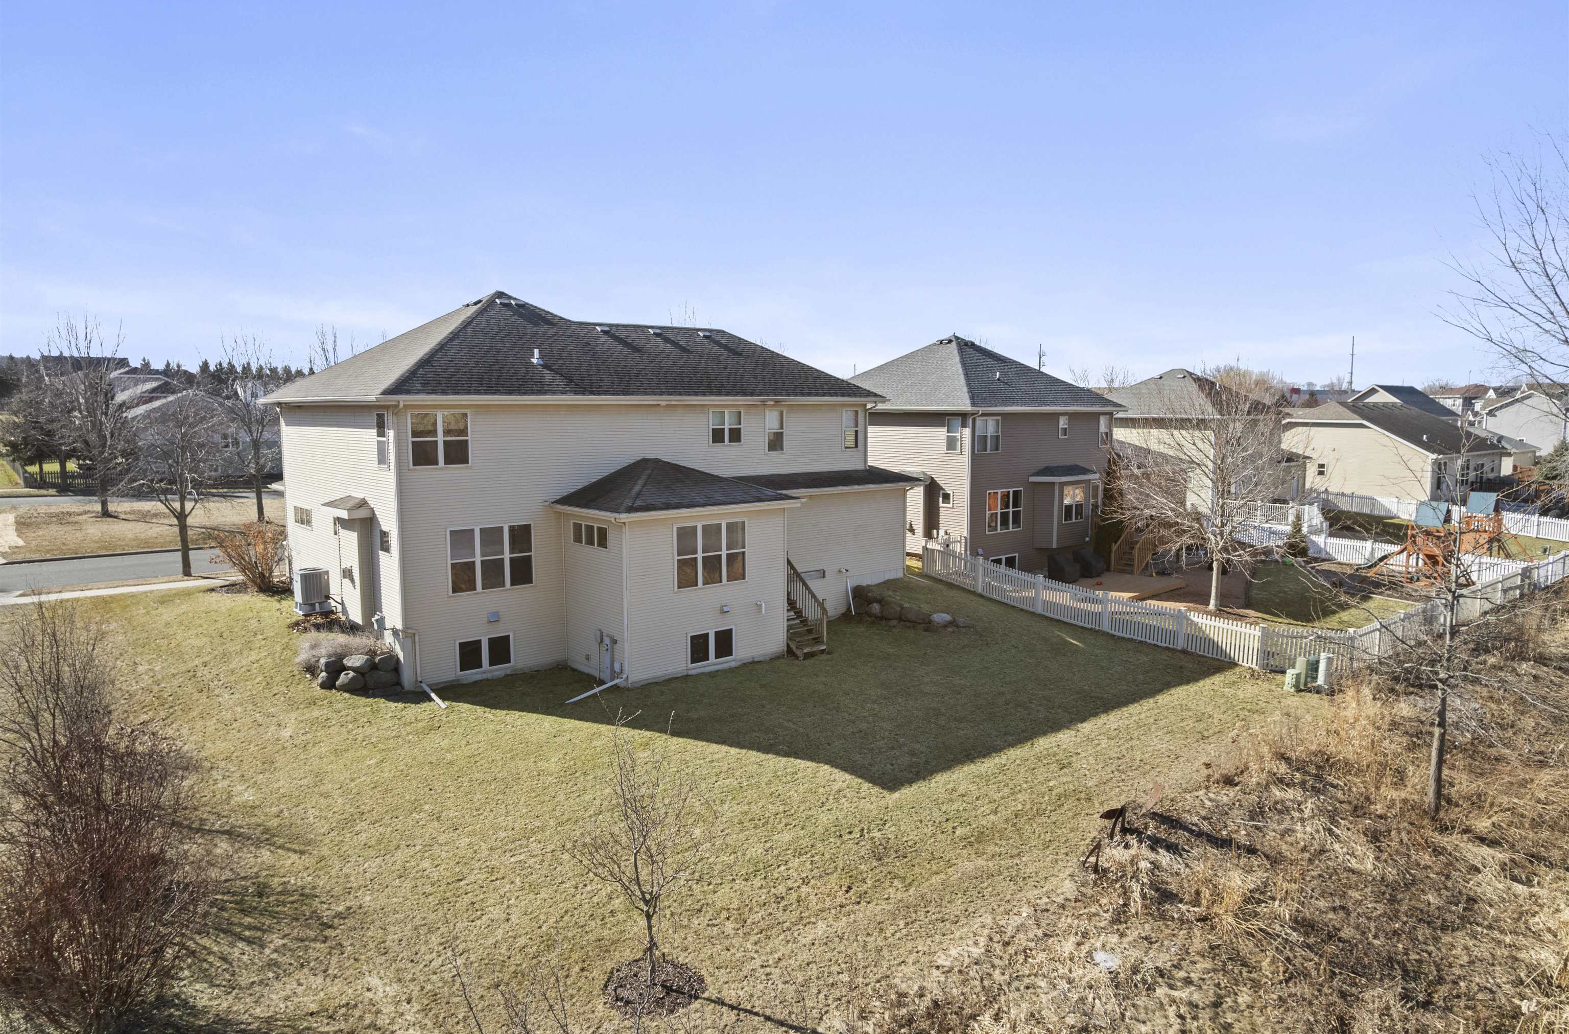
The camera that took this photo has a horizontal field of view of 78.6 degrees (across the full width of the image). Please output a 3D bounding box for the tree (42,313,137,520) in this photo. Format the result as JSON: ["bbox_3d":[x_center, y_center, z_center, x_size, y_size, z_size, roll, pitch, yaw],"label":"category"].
[{"bbox_3d":[-39.103,-5.629,53.781,5.700,11.190,5.700,-6,8,-40],"label":"tree"}]

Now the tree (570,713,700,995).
[{"bbox_3d":[-1.737,3.864,11.088,1.600,3.300,1.600,0,6,0],"label":"tree"}]

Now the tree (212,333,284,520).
[{"bbox_3d":[-28.451,-4.728,50.847,4.700,9.980,4.700,-6,8,-40],"label":"tree"}]

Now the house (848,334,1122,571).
[{"bbox_3d":[6.754,-3.185,42.216,11.000,9.290,13.400,-6,8,-40],"label":"house"}]

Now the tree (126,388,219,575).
[{"bbox_3d":[-22.483,-1.194,35.301,3.700,6.815,3.700,-6,8,-40],"label":"tree"}]

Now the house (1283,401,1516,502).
[{"bbox_3d":[42.752,-5.142,71.165,16.600,6.680,14.400,-6,8,-40],"label":"house"}]

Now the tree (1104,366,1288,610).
[{"bbox_3d":[13.455,-0.896,31.358,6.100,8.030,6.100,-6,8,-40],"label":"tree"}]

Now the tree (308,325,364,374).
[{"bbox_3d":[-24.475,-5.196,52.358,5.000,10.540,5.000,-6,8,-40],"label":"tree"}]

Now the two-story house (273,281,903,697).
[{"bbox_3d":[-5.365,-1.801,30.376,18.000,10.100,15.560,-6,8,-40],"label":"two-story house"}]

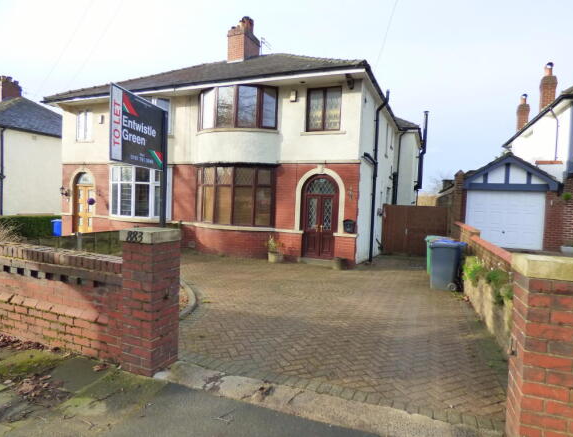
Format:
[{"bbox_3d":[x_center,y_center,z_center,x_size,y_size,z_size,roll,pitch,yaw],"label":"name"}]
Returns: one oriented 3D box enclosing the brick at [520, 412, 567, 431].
[{"bbox_3d":[1.486,1.163,1.979,0.215,0.075,0.105,3,4,19],"label":"brick"}]

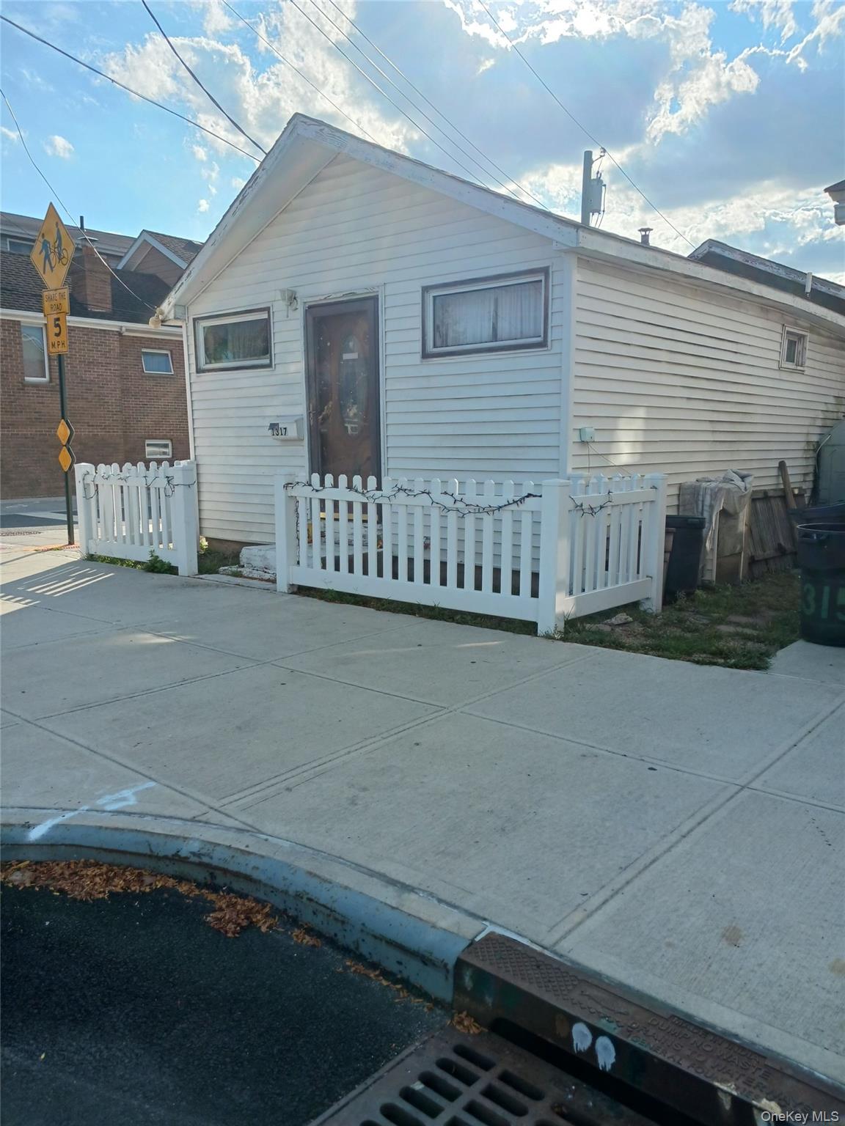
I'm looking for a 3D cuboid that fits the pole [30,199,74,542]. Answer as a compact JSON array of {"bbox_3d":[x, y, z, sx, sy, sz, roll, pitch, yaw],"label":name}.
[{"bbox_3d":[-4.014,-2.033,9.833,1.040,3.740,0.090,7,11,40],"label":"pole"}]

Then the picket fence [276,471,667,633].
[{"bbox_3d":[0.235,-0.182,6.408,2.640,0.935,1.170,7,11,42],"label":"picket fence"}]

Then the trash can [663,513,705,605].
[{"bbox_3d":[1.819,-0.049,6.617,0.530,0.630,0.480,4,9,25],"label":"trash can"}]

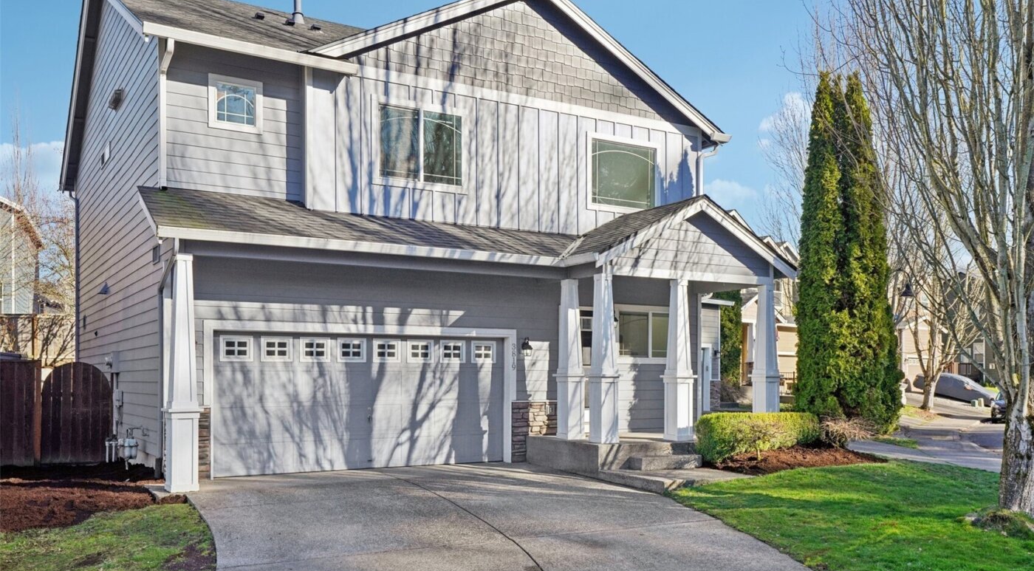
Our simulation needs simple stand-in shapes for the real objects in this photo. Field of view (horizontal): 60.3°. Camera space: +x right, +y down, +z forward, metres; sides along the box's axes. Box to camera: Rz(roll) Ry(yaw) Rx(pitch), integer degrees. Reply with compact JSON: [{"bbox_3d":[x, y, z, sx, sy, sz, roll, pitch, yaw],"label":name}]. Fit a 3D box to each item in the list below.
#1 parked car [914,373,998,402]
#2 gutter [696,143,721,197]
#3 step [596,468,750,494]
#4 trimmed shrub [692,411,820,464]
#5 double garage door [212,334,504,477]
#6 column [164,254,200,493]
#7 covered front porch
[{"bbox_3d":[25.893,6.122,52.500,1.850,1.500,4.600,4,0,-40],"label":"parked car"},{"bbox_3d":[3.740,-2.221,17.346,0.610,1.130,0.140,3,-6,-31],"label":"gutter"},{"bbox_3d":[2.453,2.940,13.545,1.790,0.180,1.570,3,-6,-31],"label":"step"},{"bbox_3d":[4.135,2.561,15.101,2.600,0.820,0.650,3,-6,-31],"label":"trimmed shrub"},{"bbox_3d":[-2.317,1.840,14.123,4.850,2.140,0.120,3,-6,-31],"label":"double garage door"},{"bbox_3d":[-4.381,1.144,11.692,0.400,3.090,0.400,3,-6,-31],"label":"column"},{"bbox_3d":[2.448,0.860,15.570,4.300,4.500,2.400,3,-6,-31],"label":"covered front porch"}]

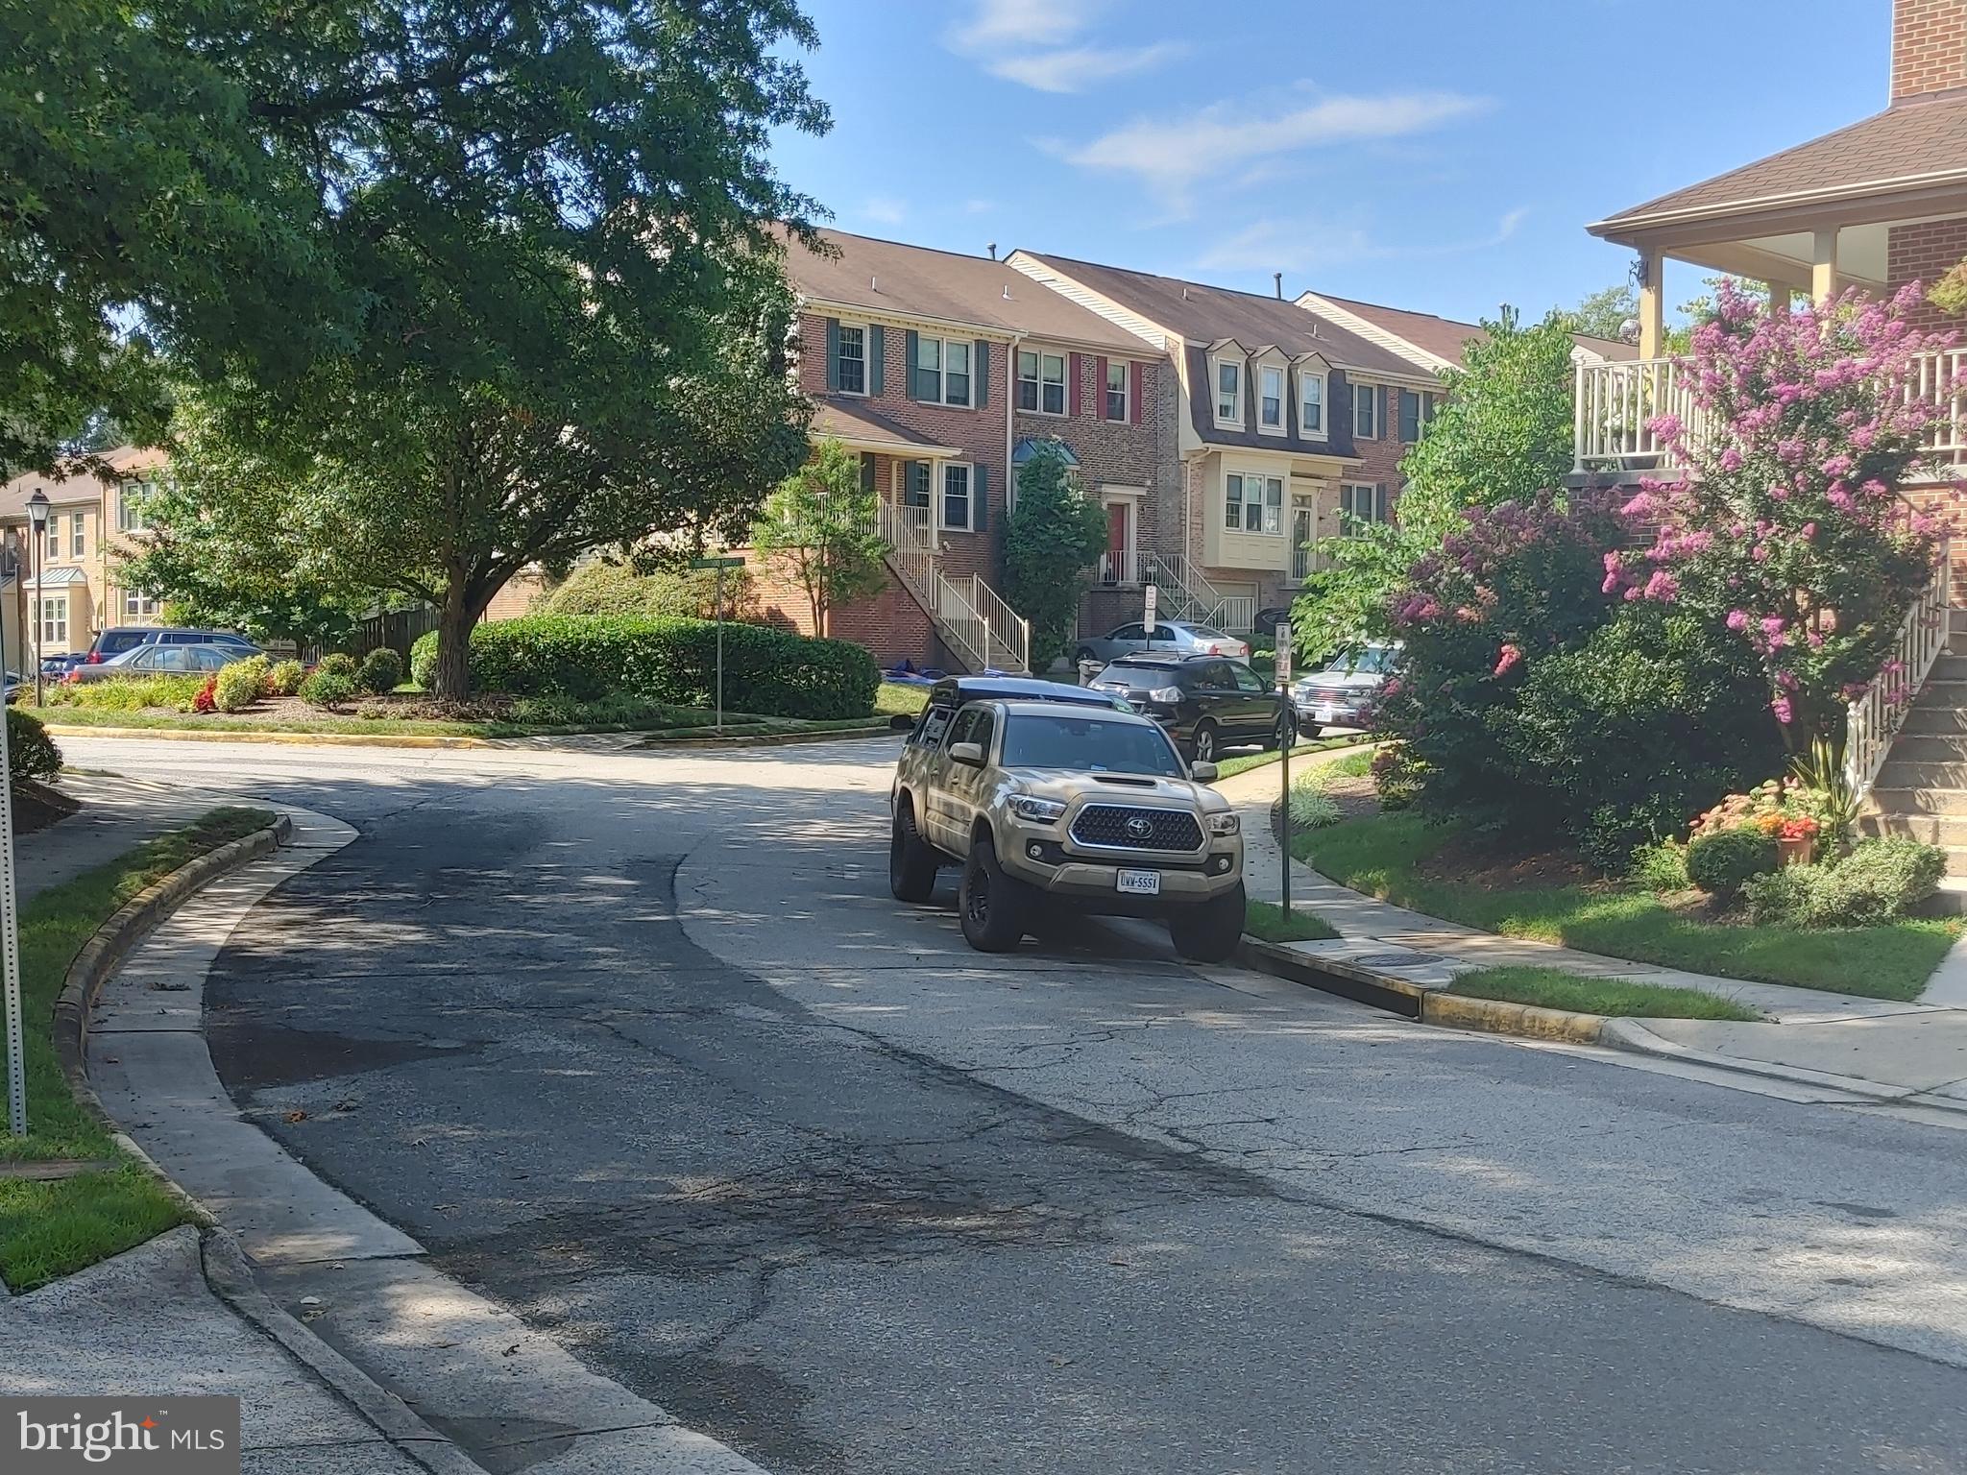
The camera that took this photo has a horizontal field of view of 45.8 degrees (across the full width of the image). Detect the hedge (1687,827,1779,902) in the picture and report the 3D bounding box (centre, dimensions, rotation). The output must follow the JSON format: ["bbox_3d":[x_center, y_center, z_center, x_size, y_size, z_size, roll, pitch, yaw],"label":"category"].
[{"bbox_3d":[5.402,0.914,16.800,0.660,0.540,0.640,1,2,18],"label":"hedge"}]

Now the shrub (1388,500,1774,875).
[{"bbox_3d":[4.677,-0.465,18.300,2.950,2.800,2.400,1,1,23],"label":"shrub"}]

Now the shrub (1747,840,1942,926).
[{"bbox_3d":[6.242,1.053,16.900,1.350,0.650,0.950,1,1,20],"label":"shrub"}]

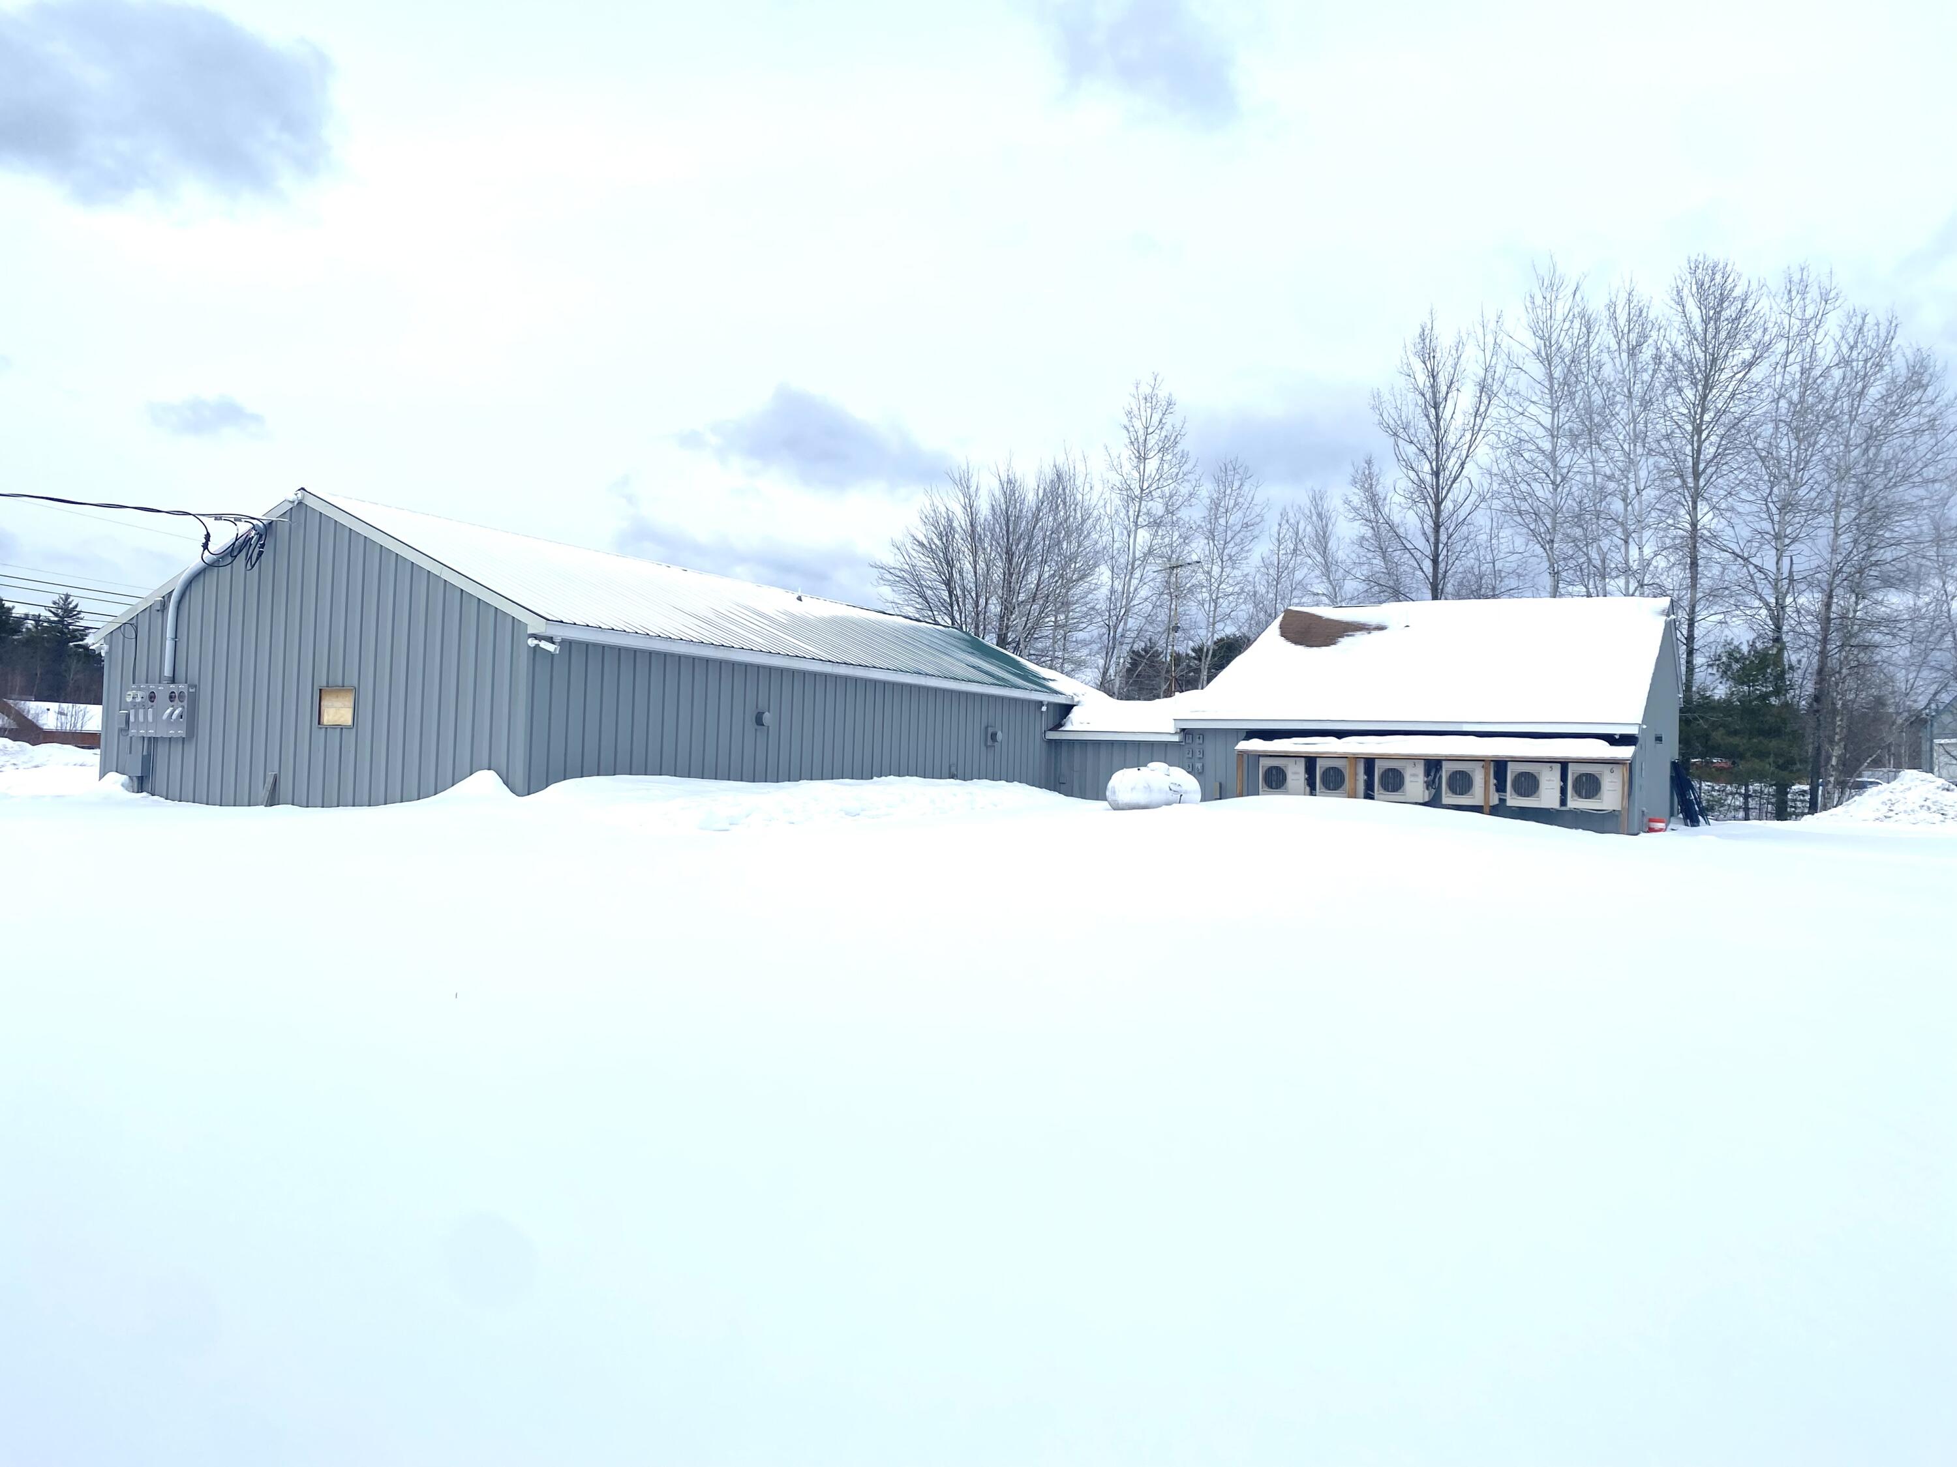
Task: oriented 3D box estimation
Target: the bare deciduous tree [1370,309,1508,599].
[{"bbox_3d":[12.450,-4.710,39.920,3.740,13.680,3.560,2,-2,0],"label":"bare deciduous tree"}]

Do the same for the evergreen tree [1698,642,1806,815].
[{"bbox_3d":[19.470,-0.050,37.000,2.950,4.700,2.800,2,-2,0],"label":"evergreen tree"}]

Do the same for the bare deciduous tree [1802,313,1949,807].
[{"bbox_3d":[23.780,-4.340,38.990,3.890,13.670,3.700,2,-2,0],"label":"bare deciduous tree"}]

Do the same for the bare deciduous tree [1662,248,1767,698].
[{"bbox_3d":[19.460,-5.190,38.960,3.080,15.060,2.930,2,-2,0],"label":"bare deciduous tree"}]

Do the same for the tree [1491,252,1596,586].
[{"bbox_3d":[15.840,-5.540,41.410,3.040,15.650,2.890,2,-2,0],"label":"tree"}]

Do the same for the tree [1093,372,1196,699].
[{"bbox_3d":[5.300,-4.710,46.950,3.320,13.600,3.160,2,-2,0],"label":"tree"}]

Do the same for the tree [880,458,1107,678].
[{"bbox_3d":[0.250,-3.200,42.950,6.660,10.020,5.660,2,-2,0],"label":"tree"}]

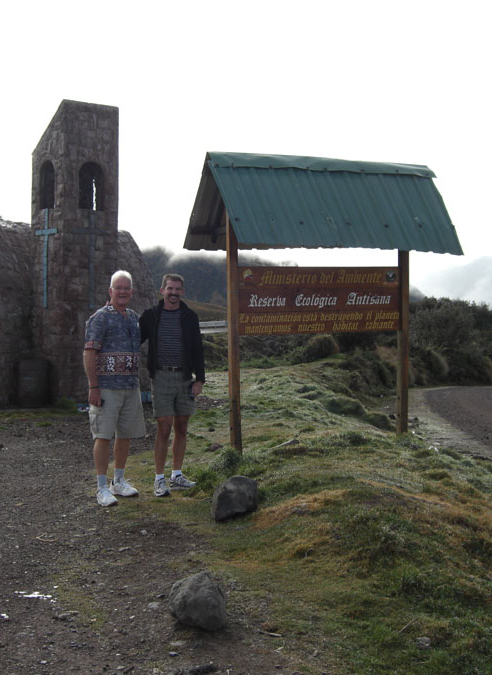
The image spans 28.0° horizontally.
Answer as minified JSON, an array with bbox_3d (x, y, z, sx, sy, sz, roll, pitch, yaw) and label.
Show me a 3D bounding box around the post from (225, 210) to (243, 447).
[{"bbox_3d":[-0.125,-0.075,9.900,0.085,2.500,0.085,-1,0,-29],"label":"post"}]

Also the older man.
[{"bbox_3d":[-1.030,0.378,7.870,0.550,1.800,0.400,1,0,-27],"label":"older man"}]

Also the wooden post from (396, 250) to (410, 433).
[{"bbox_3d":[1.716,-0.148,10.800,0.085,2.370,0.085,1,0,-29],"label":"wooden post"}]

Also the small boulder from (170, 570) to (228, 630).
[{"bbox_3d":[-0.231,1.250,4.720,0.280,0.250,0.260,0,0,-11],"label":"small boulder"}]

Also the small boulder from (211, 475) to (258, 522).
[{"bbox_3d":[-0.080,1.130,6.950,0.330,0.300,0.300,0,0,-11],"label":"small boulder"}]

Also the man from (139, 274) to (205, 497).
[{"bbox_3d":[-0.670,0.384,8.150,0.600,1.790,0.380,0,0,-9],"label":"man"}]

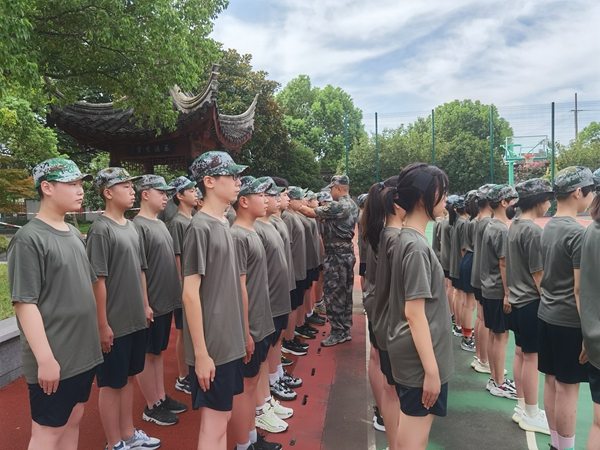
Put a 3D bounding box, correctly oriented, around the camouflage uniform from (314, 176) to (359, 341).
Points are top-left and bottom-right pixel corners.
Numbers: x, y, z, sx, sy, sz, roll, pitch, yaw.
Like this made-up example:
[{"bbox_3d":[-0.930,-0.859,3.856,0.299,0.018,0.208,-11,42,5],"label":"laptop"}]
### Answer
[{"bbox_3d":[0.395,0.346,4.909,0.460,1.670,0.500,0,3,6],"label":"camouflage uniform"}]

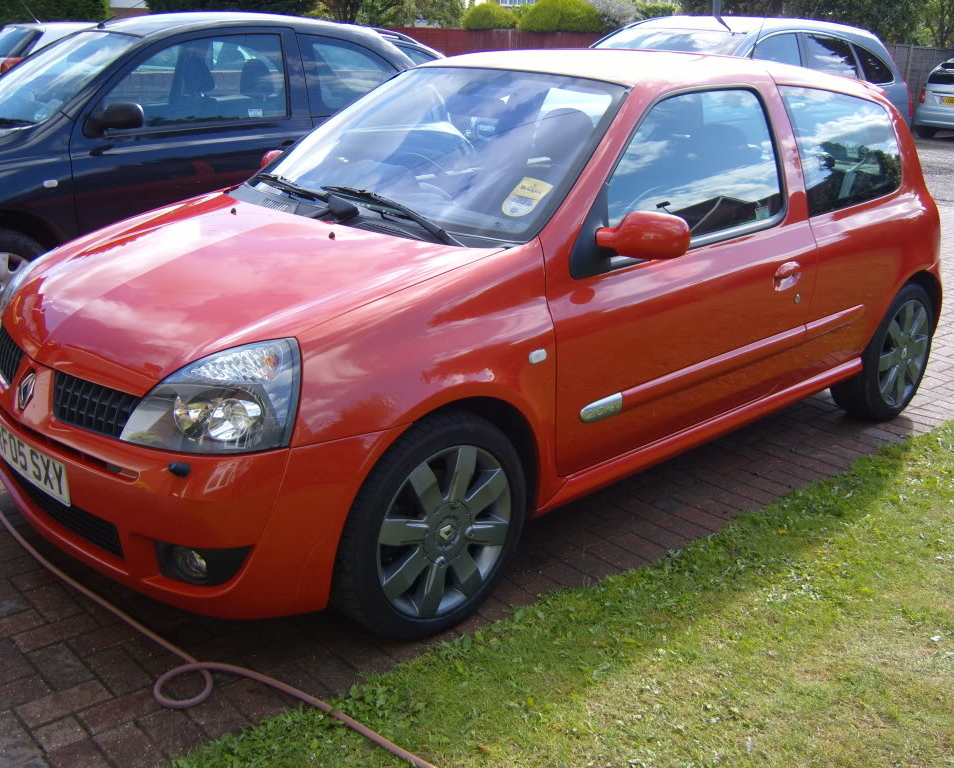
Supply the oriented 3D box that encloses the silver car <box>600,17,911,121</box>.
[{"bbox_3d":[1.745,-2.104,8.362,4.500,1.680,1.820,-15,25,-42],"label":"silver car"}]

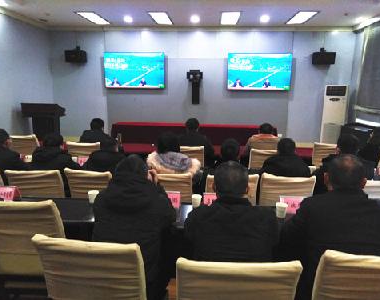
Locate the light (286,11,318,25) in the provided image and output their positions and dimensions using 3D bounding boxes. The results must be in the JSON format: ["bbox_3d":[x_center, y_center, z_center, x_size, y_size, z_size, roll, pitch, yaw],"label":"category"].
[{"bbox_3d":[2.633,-3.118,6.808,0.500,0.080,1.180,1,10,4],"label":"light"}]

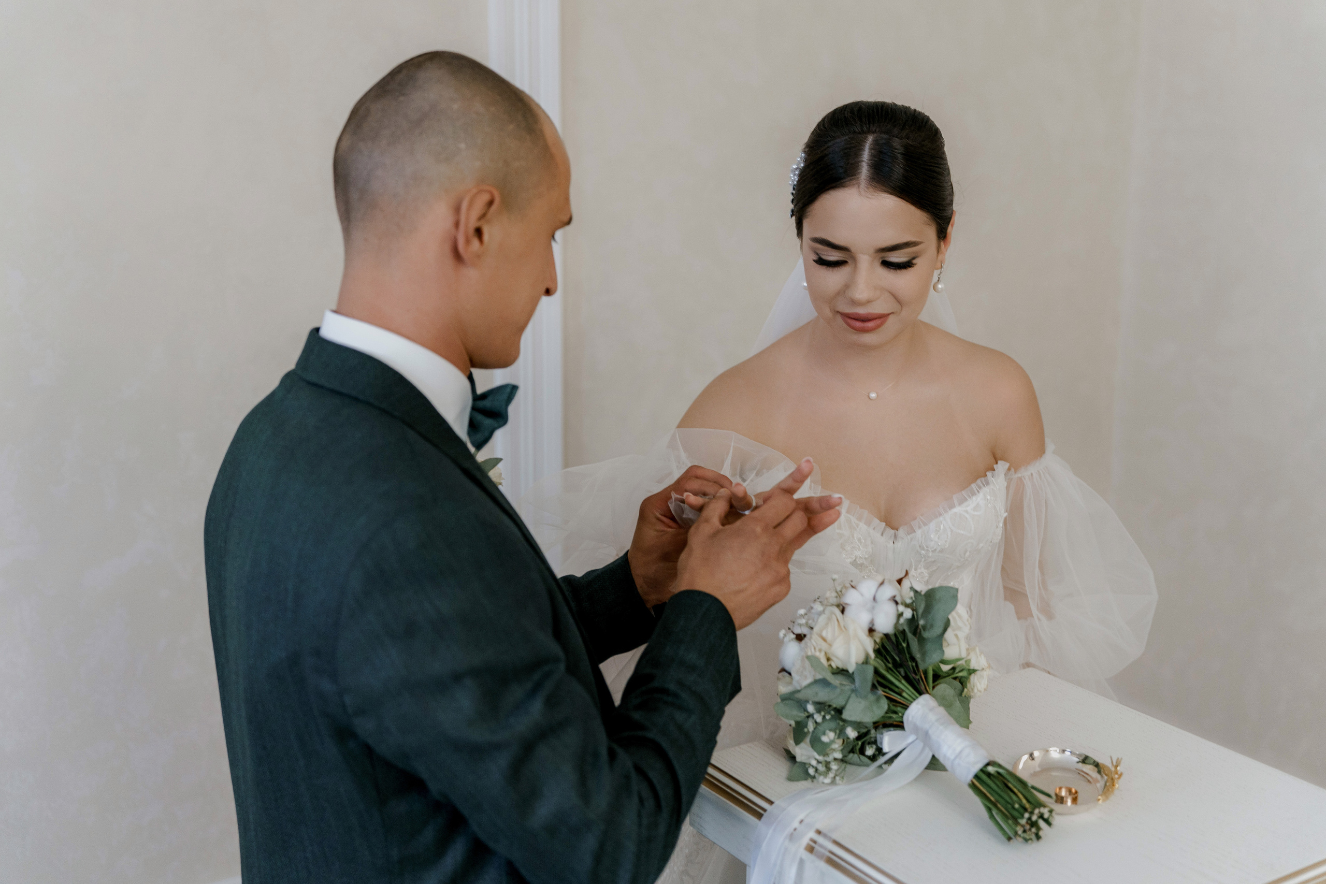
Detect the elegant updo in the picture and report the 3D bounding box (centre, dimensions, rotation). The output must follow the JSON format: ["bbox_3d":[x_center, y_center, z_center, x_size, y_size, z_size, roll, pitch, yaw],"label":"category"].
[{"bbox_3d":[0.218,-0.271,1.560,0.163,0.162,0.205,3,27,12],"label":"elegant updo"}]

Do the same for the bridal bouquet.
[{"bbox_3d":[0.231,0.249,1.316,0.225,0.215,0.269,-8,39,-35],"label":"bridal bouquet"}]

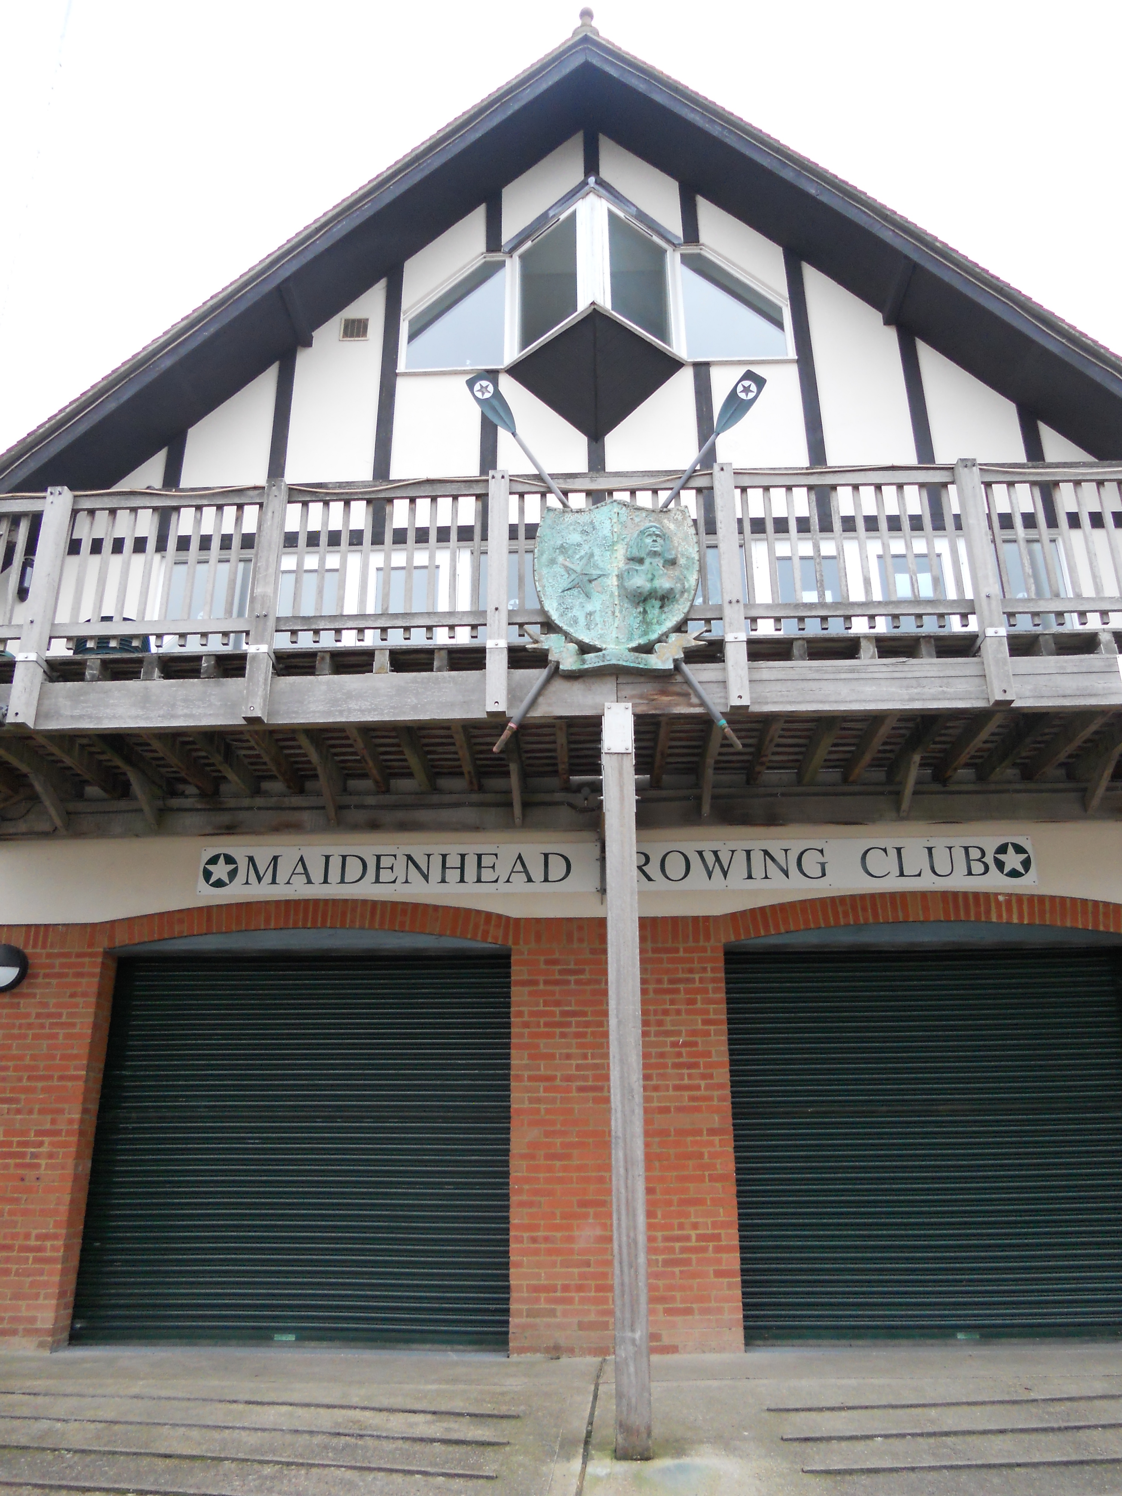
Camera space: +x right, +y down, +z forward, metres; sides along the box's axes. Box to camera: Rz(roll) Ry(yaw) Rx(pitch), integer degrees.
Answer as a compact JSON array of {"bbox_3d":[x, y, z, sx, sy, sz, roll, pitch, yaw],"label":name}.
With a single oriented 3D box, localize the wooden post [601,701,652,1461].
[{"bbox_3d":[0.337,1.531,6.122,0.157,3.800,0.157,-1,-21,2],"label":"wooden post"}]

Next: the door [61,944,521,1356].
[{"bbox_3d":[-1.853,2.815,8.378,3.020,2.670,0.100,-1,-21,2],"label":"door"}]

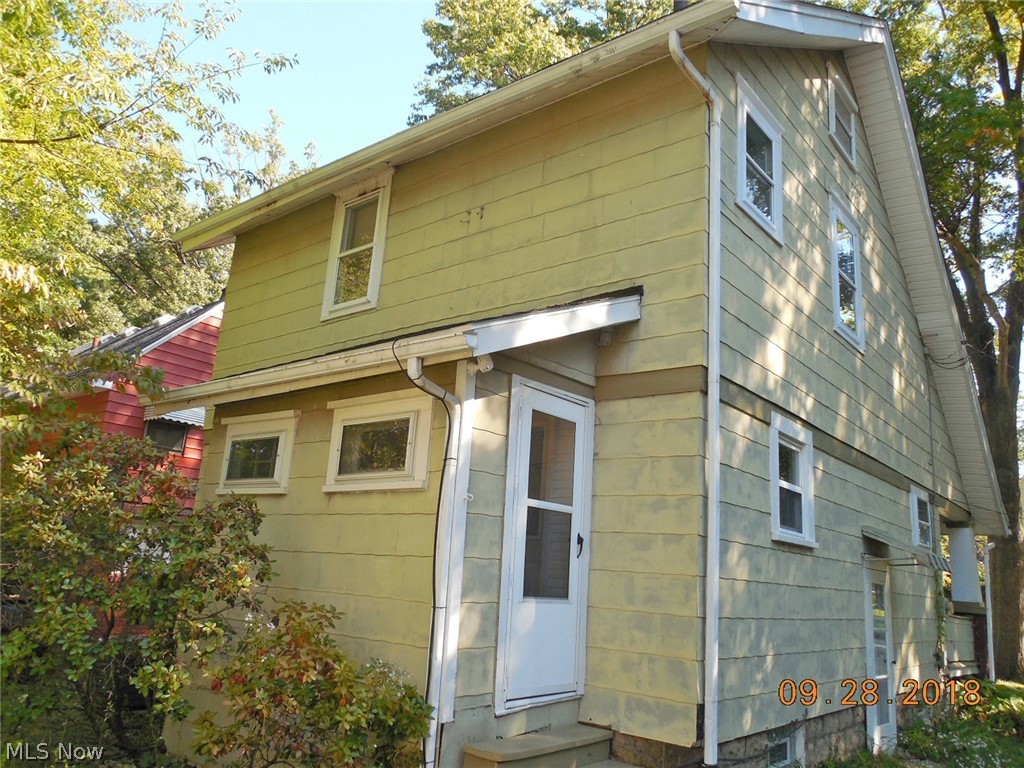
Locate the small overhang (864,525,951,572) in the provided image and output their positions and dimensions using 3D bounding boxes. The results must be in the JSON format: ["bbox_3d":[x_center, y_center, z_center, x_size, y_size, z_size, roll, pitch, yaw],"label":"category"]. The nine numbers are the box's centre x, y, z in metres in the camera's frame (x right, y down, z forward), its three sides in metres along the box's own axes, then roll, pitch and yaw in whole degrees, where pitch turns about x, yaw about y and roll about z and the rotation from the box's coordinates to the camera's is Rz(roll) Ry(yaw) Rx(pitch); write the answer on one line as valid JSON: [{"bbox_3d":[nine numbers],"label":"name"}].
[{"bbox_3d":[4.308,1.803,8.060,0.616,0.396,1.129,-8,-18,39],"label":"small overhang"}]

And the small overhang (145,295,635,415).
[{"bbox_3d":[-1.135,-0.234,6.121,3.925,1.044,1.881,-8,-18,39],"label":"small overhang"}]

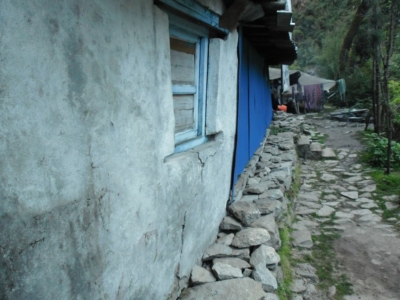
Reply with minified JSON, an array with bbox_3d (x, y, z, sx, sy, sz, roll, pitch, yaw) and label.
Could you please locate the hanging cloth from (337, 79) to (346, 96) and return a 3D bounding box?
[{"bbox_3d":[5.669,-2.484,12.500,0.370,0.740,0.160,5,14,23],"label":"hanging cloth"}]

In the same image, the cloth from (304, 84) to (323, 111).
[{"bbox_3d":[4.547,-2.103,12.500,0.690,1.040,0.120,4,13,19],"label":"cloth"}]

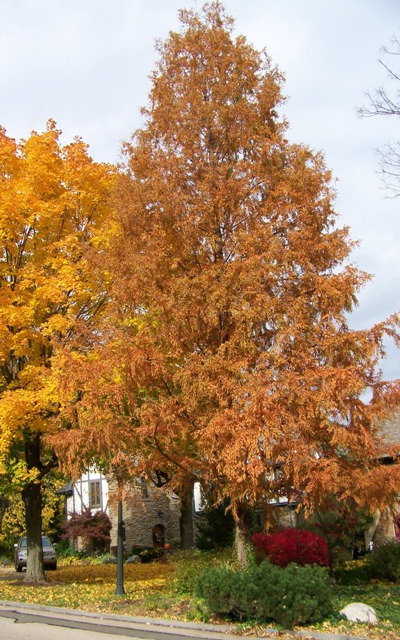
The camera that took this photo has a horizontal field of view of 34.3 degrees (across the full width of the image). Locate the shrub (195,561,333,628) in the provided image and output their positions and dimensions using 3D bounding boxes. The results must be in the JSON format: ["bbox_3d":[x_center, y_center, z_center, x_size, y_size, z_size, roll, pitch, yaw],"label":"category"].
[{"bbox_3d":[1.107,4.819,11.521,2.400,1.003,1.900,-3,-18,4],"label":"shrub"}]

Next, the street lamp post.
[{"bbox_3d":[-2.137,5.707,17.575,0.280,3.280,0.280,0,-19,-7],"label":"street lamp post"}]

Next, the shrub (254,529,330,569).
[{"bbox_3d":[3.085,7.953,22.440,2.650,1.370,2.100,-4,-19,6],"label":"shrub"}]

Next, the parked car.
[{"bbox_3d":[-7.965,11.279,31.294,1.850,1.632,4.650,4,-19,-16],"label":"parked car"}]

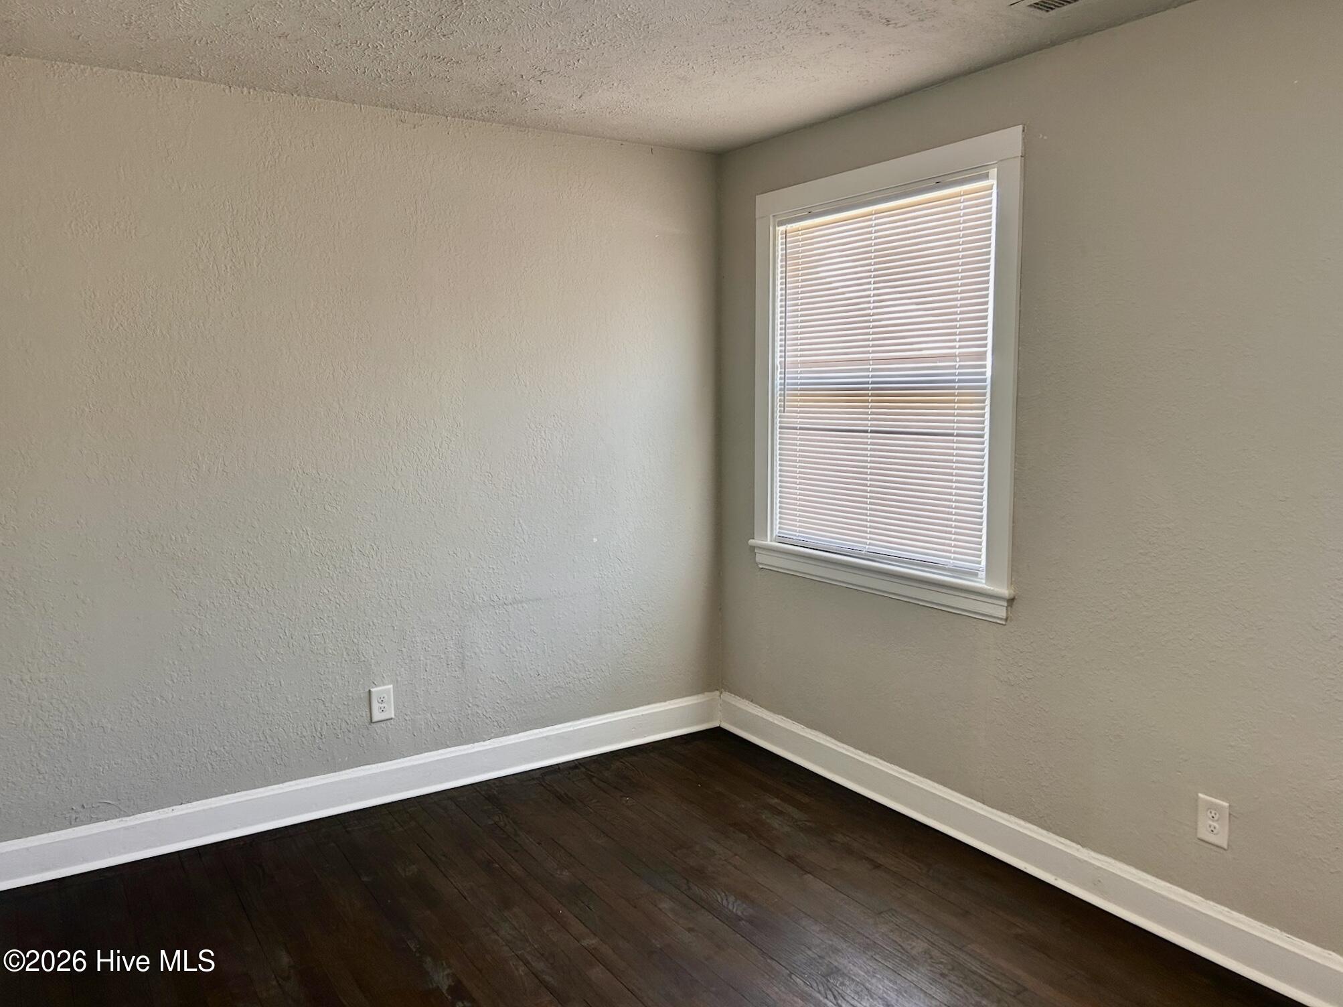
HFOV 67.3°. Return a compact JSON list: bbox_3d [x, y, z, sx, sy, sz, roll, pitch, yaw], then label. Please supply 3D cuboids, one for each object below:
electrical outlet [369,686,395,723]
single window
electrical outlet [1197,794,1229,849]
[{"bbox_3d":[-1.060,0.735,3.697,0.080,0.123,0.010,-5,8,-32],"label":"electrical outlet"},{"bbox_3d":[0.729,-0.424,3.587,0.120,1.508,1.300,-5,8,-32],"label":"single window"},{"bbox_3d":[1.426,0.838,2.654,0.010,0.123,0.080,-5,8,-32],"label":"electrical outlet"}]

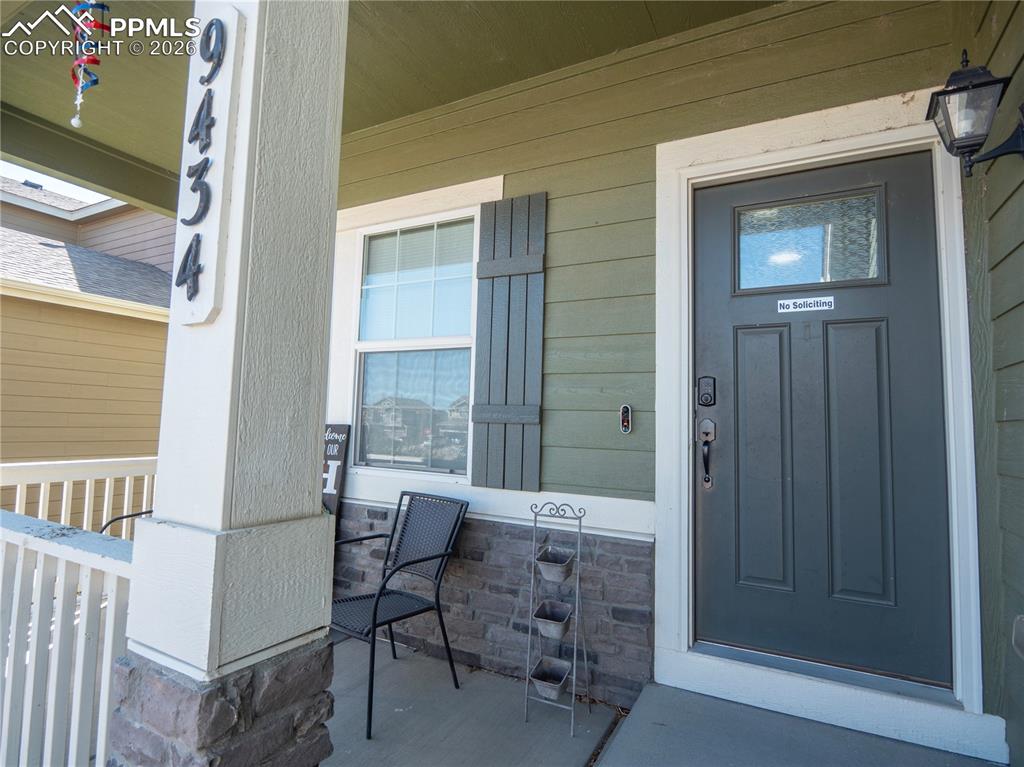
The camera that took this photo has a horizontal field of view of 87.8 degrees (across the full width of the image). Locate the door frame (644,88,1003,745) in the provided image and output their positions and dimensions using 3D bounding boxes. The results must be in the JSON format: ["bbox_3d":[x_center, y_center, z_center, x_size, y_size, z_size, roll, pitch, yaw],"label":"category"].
[{"bbox_3d":[1.183,0.094,2.181,1.145,2.398,0.140,-1,-4,26],"label":"door frame"}]

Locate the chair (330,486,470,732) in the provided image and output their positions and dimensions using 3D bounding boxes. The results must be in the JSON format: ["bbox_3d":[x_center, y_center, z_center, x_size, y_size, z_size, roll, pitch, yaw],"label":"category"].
[{"bbox_3d":[-0.564,0.972,2.449,0.540,0.850,0.560,-2,-5,39],"label":"chair"}]

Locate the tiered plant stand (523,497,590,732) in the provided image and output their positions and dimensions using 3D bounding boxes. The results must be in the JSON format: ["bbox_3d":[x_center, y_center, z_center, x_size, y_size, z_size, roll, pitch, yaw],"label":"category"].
[{"bbox_3d":[0.184,0.949,2.229,0.245,0.897,0.260,-1,-4,28],"label":"tiered plant stand"}]

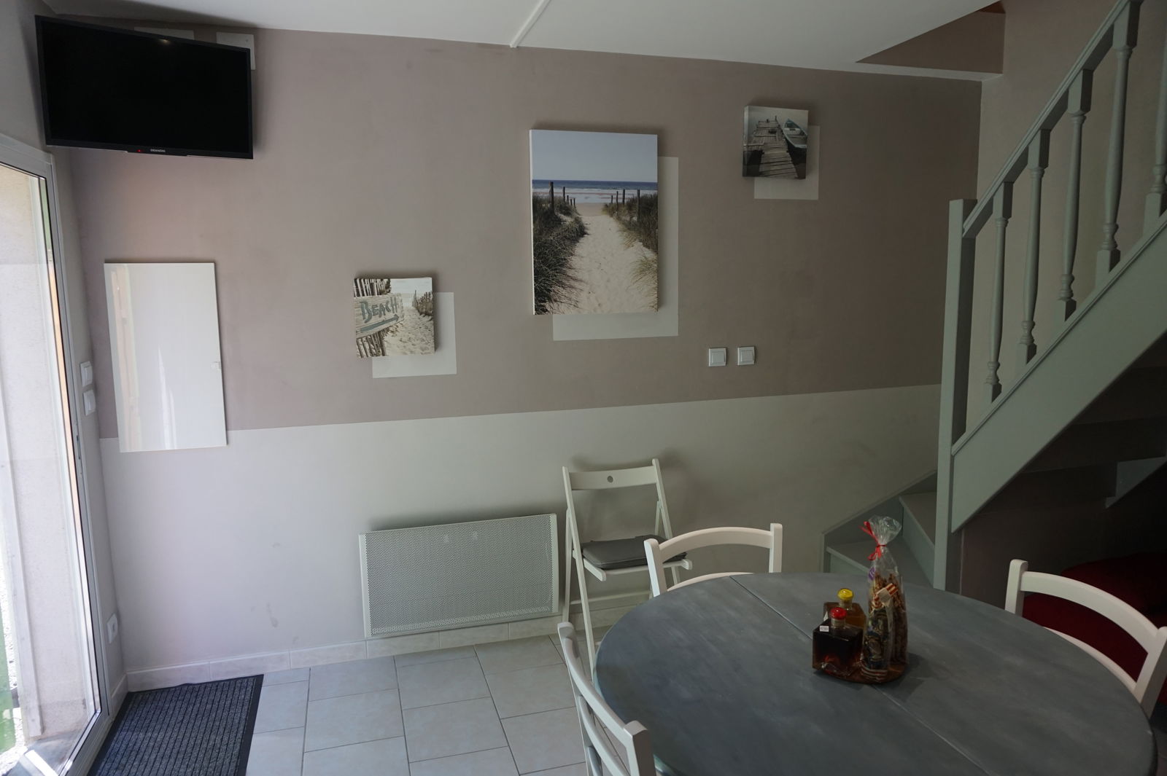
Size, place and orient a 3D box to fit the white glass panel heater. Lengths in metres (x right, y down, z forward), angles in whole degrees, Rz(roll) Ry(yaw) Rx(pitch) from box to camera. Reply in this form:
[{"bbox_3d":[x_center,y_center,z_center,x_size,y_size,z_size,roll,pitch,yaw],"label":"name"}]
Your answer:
[{"bbox_3d":[-1.530,-0.113,2.870,0.358,0.685,0.040,-3,8,-16],"label":"white glass panel heater"}]

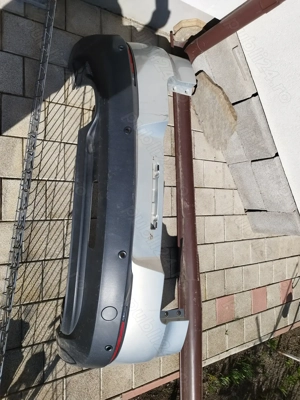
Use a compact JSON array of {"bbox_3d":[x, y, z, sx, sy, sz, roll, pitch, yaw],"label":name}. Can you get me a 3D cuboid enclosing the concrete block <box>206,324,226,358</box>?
[{"bbox_3d":[0.475,1.016,2.040,0.197,0.060,0.197,1,88,-33],"label":"concrete block"}]

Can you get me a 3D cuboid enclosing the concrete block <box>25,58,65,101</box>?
[{"bbox_3d":[-0.549,-0.600,1.437,0.197,0.060,0.197,1,88,-33],"label":"concrete block"}]

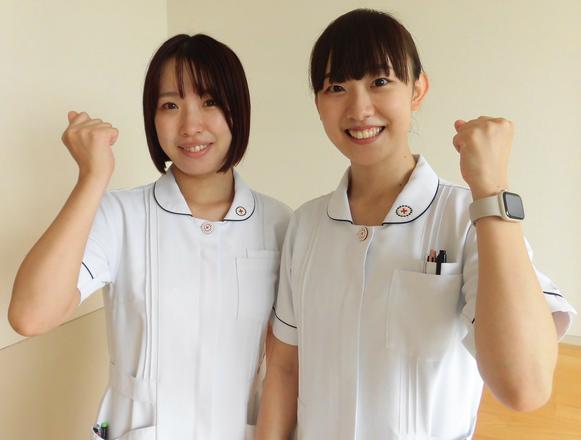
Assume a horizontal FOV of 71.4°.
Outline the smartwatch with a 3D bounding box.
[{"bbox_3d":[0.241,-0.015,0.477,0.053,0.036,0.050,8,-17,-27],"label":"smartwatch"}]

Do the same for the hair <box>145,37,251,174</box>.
[{"bbox_3d":[-0.166,-0.206,0.725,0.184,0.230,0.210,-4,6,-4],"label":"hair"}]

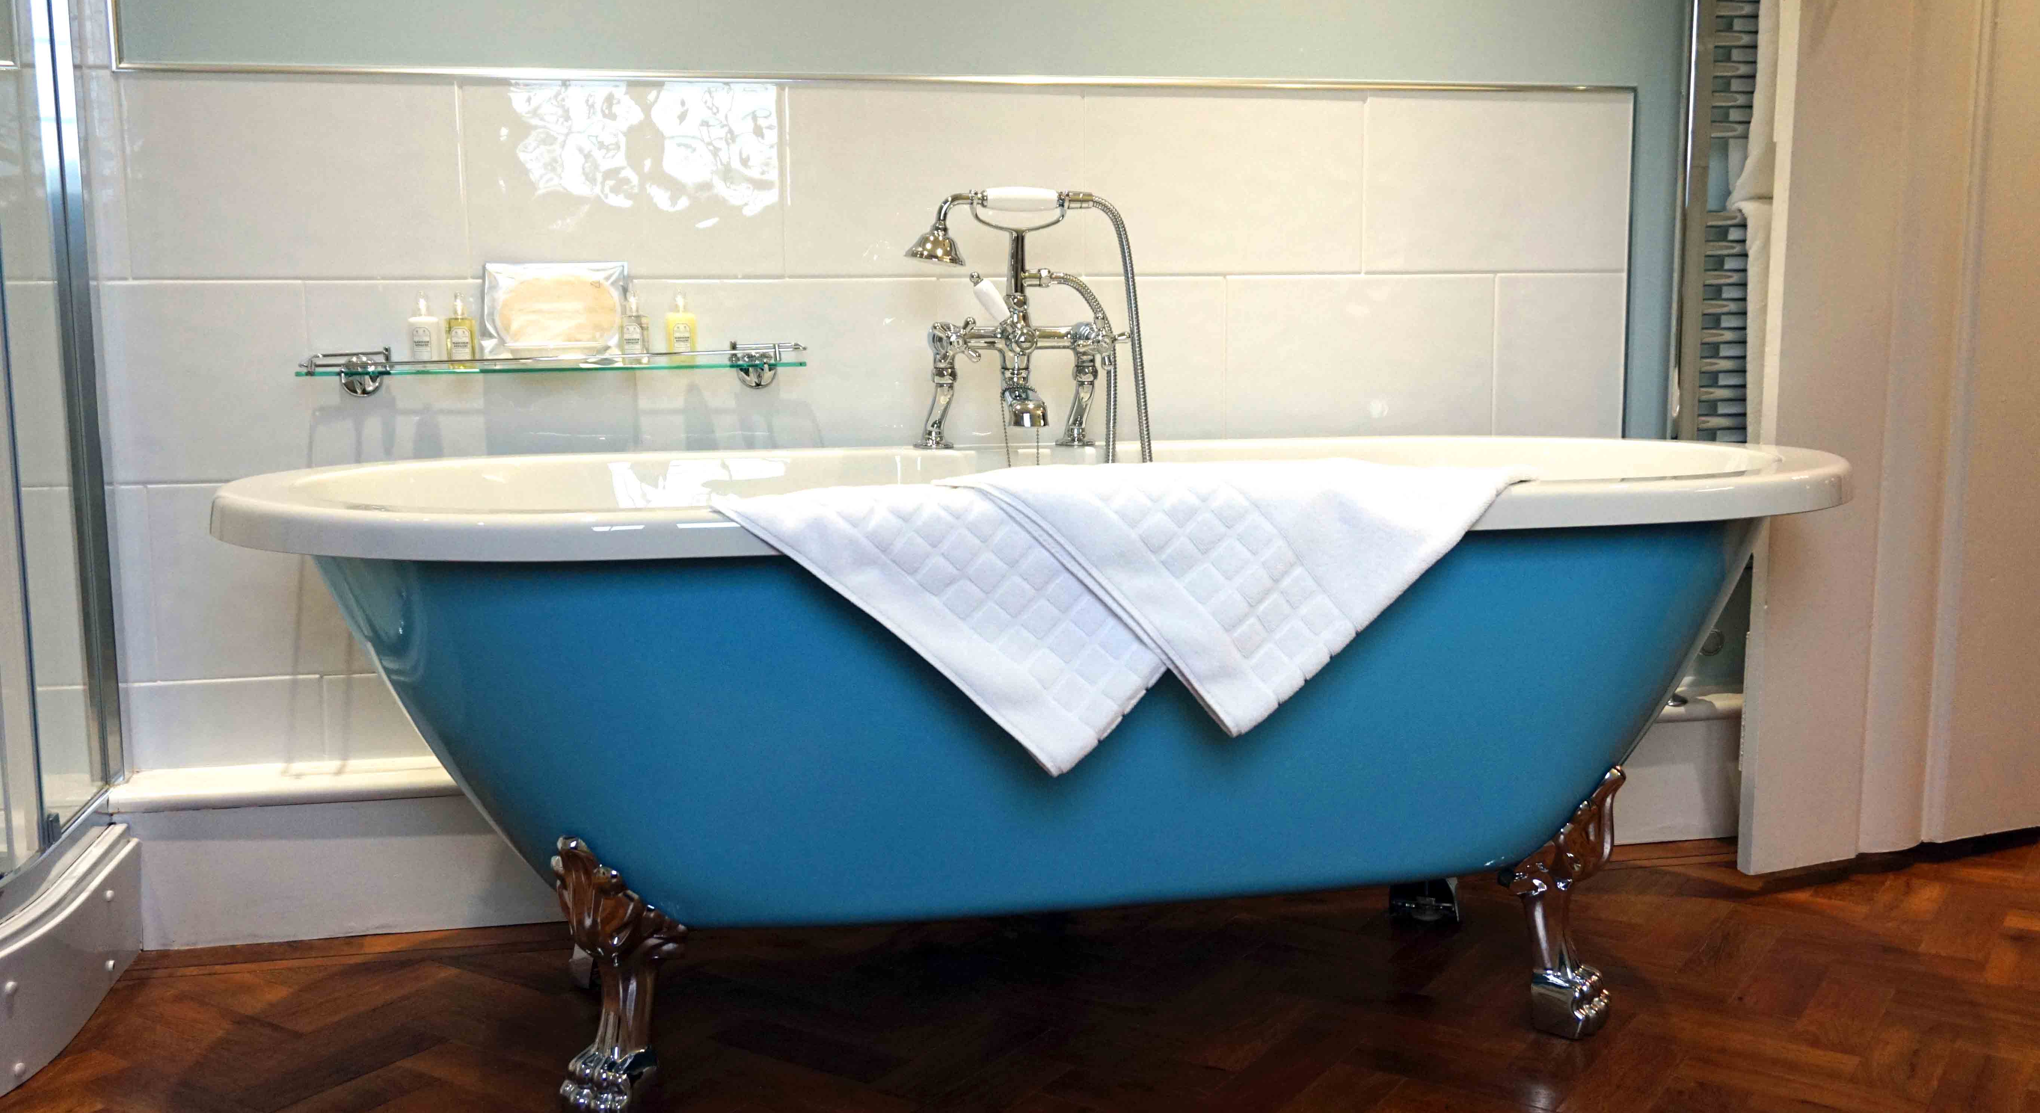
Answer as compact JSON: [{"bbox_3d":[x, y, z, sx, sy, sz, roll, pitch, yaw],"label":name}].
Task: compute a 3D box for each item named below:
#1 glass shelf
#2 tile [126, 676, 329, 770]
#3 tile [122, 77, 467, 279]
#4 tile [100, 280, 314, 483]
[{"bbox_3d":[-0.577,-0.236,2.206,0.605,0.062,0.144,-2,8,-11],"label":"glass shelf"},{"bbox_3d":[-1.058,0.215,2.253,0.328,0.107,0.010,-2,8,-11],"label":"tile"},{"bbox_3d":[-0.901,-0.474,2.190,0.400,0.252,0.010,-2,8,-11],"label":"tile"},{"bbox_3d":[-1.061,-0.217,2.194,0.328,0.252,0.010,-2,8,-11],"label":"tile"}]

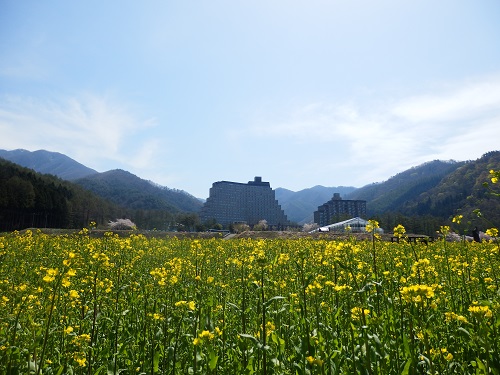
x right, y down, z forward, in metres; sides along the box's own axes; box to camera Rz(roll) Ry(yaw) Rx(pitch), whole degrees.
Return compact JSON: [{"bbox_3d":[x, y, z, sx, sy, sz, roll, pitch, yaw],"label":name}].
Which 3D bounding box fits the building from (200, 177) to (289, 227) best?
[{"bbox_3d":[-4.500,20.200,430.000,108.000,61.000,24.000,5,-10,-28],"label":"building"}]

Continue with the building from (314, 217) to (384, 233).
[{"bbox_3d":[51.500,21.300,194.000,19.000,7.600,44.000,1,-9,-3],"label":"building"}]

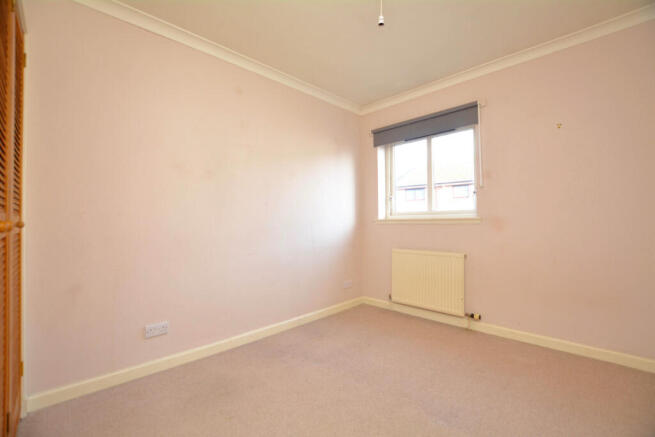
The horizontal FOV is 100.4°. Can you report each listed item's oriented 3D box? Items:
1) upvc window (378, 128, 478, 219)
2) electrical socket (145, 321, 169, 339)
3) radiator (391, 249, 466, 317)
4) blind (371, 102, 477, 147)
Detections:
[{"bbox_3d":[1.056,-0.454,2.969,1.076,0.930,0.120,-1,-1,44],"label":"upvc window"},{"bbox_3d":[-1.169,0.765,1.871,0.142,0.088,0.015,0,-1,-44],"label":"electrical socket"},{"bbox_3d":[1.020,0.628,2.808,0.758,0.589,0.080,-1,-1,44],"label":"radiator"},{"bbox_3d":[0.966,-0.954,2.889,1.148,0.198,0.065,-1,-1,44],"label":"blind"}]

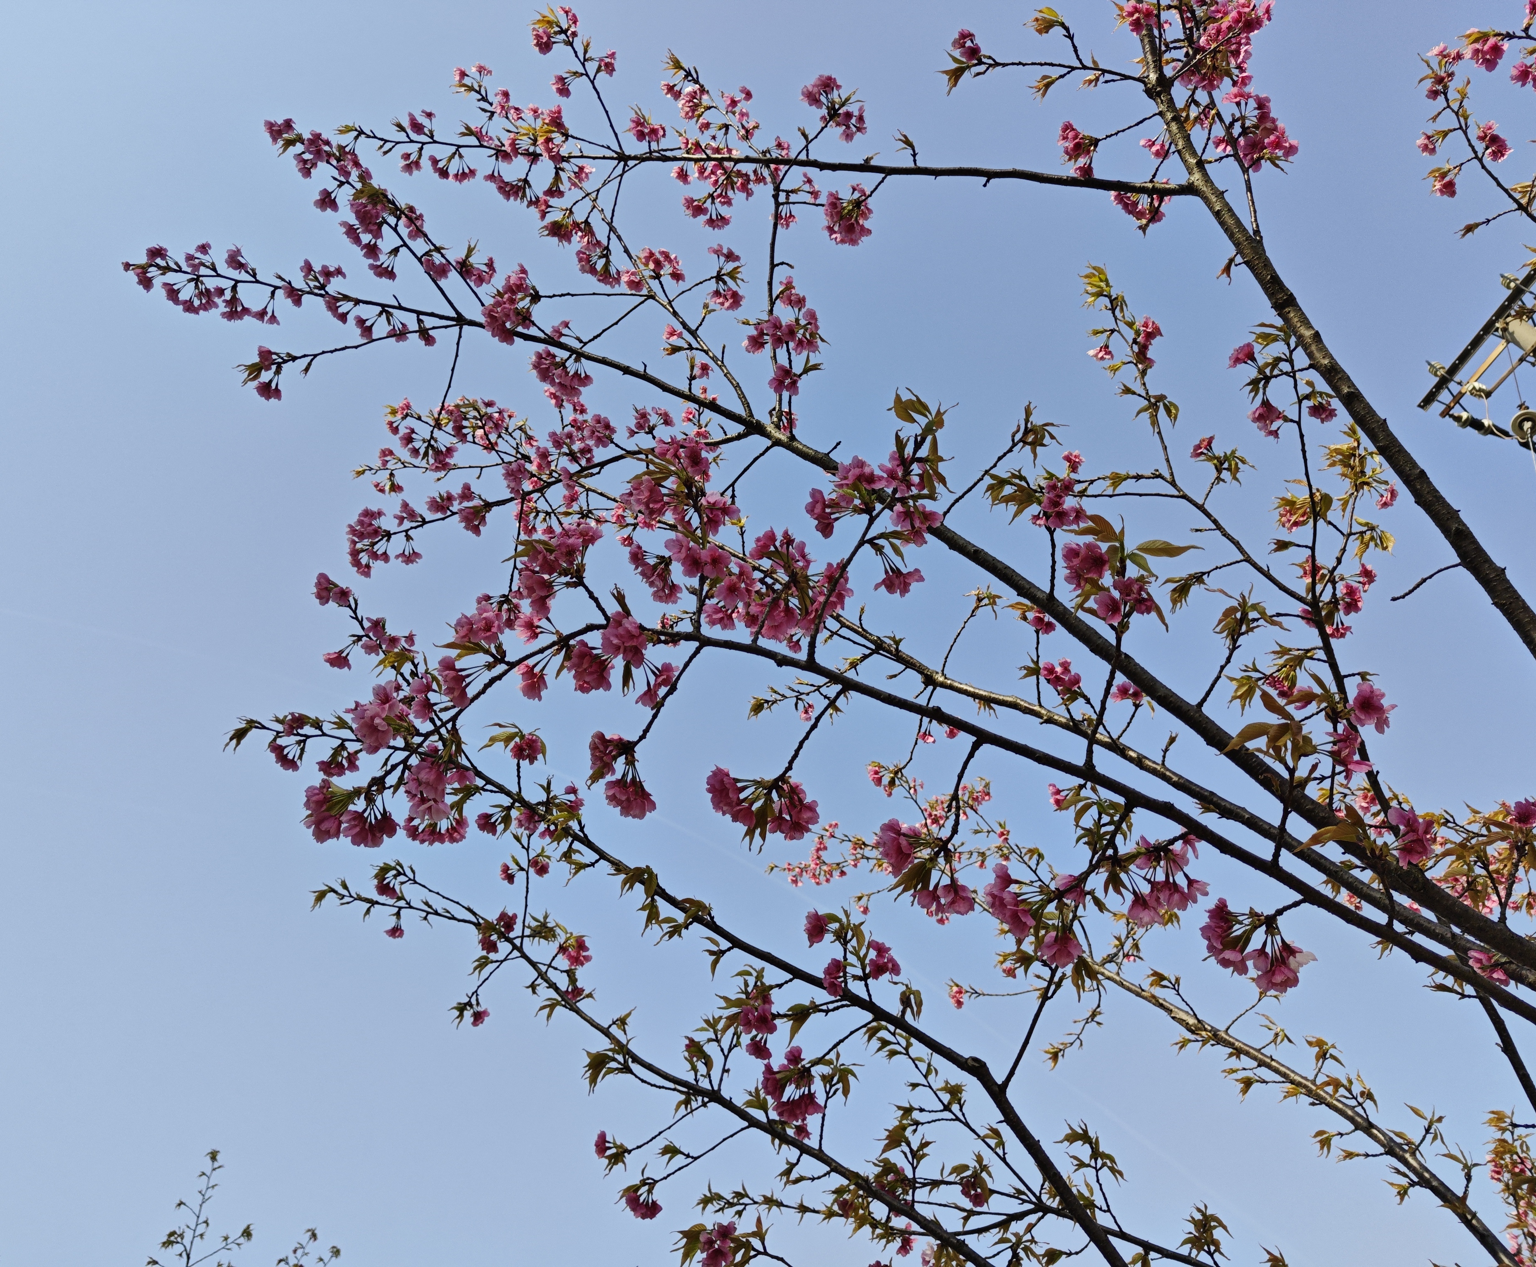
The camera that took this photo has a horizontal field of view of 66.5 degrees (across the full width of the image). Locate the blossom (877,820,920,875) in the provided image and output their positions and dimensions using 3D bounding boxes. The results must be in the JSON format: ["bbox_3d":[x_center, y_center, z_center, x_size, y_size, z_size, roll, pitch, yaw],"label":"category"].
[{"bbox_3d":[0.122,0.201,1.100,0.036,0.042,0.053,-25,-76,-34],"label":"blossom"}]

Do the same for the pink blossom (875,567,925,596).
[{"bbox_3d":[0.155,-0.061,1.380,0.061,0.042,0.034,0,-49,0],"label":"pink blossom"}]

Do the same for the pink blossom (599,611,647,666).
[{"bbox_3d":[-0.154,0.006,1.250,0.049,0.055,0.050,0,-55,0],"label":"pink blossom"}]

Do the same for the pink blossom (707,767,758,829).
[{"bbox_3d":[-0.039,0.177,1.270,0.056,0.064,0.053,35,-62,-21],"label":"pink blossom"}]

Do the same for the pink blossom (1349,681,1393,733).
[{"bbox_3d":[0.576,0.071,1.120,0.043,0.036,0.049,0,-84,-3],"label":"pink blossom"}]

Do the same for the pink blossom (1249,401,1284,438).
[{"bbox_3d":[0.639,-0.274,1.500,0.046,0.042,0.049,0,-53,7],"label":"pink blossom"}]

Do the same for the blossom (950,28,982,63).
[{"bbox_3d":[0.296,-0.878,1.750,0.045,0.051,0.040,0,-24,34],"label":"blossom"}]

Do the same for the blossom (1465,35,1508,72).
[{"bbox_3d":[1.012,-0.817,1.650,0.058,0.050,0.048,0,-55,0],"label":"blossom"}]

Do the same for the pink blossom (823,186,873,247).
[{"bbox_3d":[0.110,-0.571,1.600,0.068,0.079,0.070,0,-55,0],"label":"pink blossom"}]

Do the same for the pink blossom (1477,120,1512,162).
[{"bbox_3d":[0.992,-0.672,1.600,0.047,0.053,0.048,30,-61,-19],"label":"pink blossom"}]

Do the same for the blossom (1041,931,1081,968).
[{"bbox_3d":[0.263,0.283,1.050,0.037,0.034,0.033,0,-49,-4],"label":"blossom"}]

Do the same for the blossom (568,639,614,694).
[{"bbox_3d":[-0.193,0.035,1.270,0.049,0.054,0.049,-21,-58,14],"label":"blossom"}]

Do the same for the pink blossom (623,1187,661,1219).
[{"bbox_3d":[-0.177,0.804,1.650,0.054,0.040,0.045,0,-49,0],"label":"pink blossom"}]

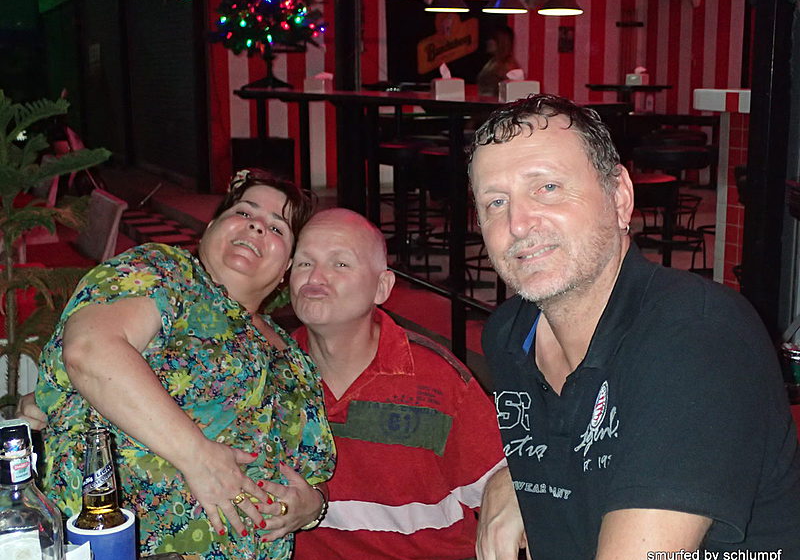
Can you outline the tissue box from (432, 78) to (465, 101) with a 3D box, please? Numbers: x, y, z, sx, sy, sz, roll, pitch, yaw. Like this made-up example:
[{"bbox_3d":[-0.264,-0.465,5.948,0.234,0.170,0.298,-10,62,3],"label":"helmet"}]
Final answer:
[{"bbox_3d":[0.197,-0.774,4.330,0.117,0.085,0.115,-2,11,-5],"label":"tissue box"}]

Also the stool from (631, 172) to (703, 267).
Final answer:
[{"bbox_3d":[1.021,-0.088,4.589,0.420,0.780,0.420,-1,11,0],"label":"stool"}]

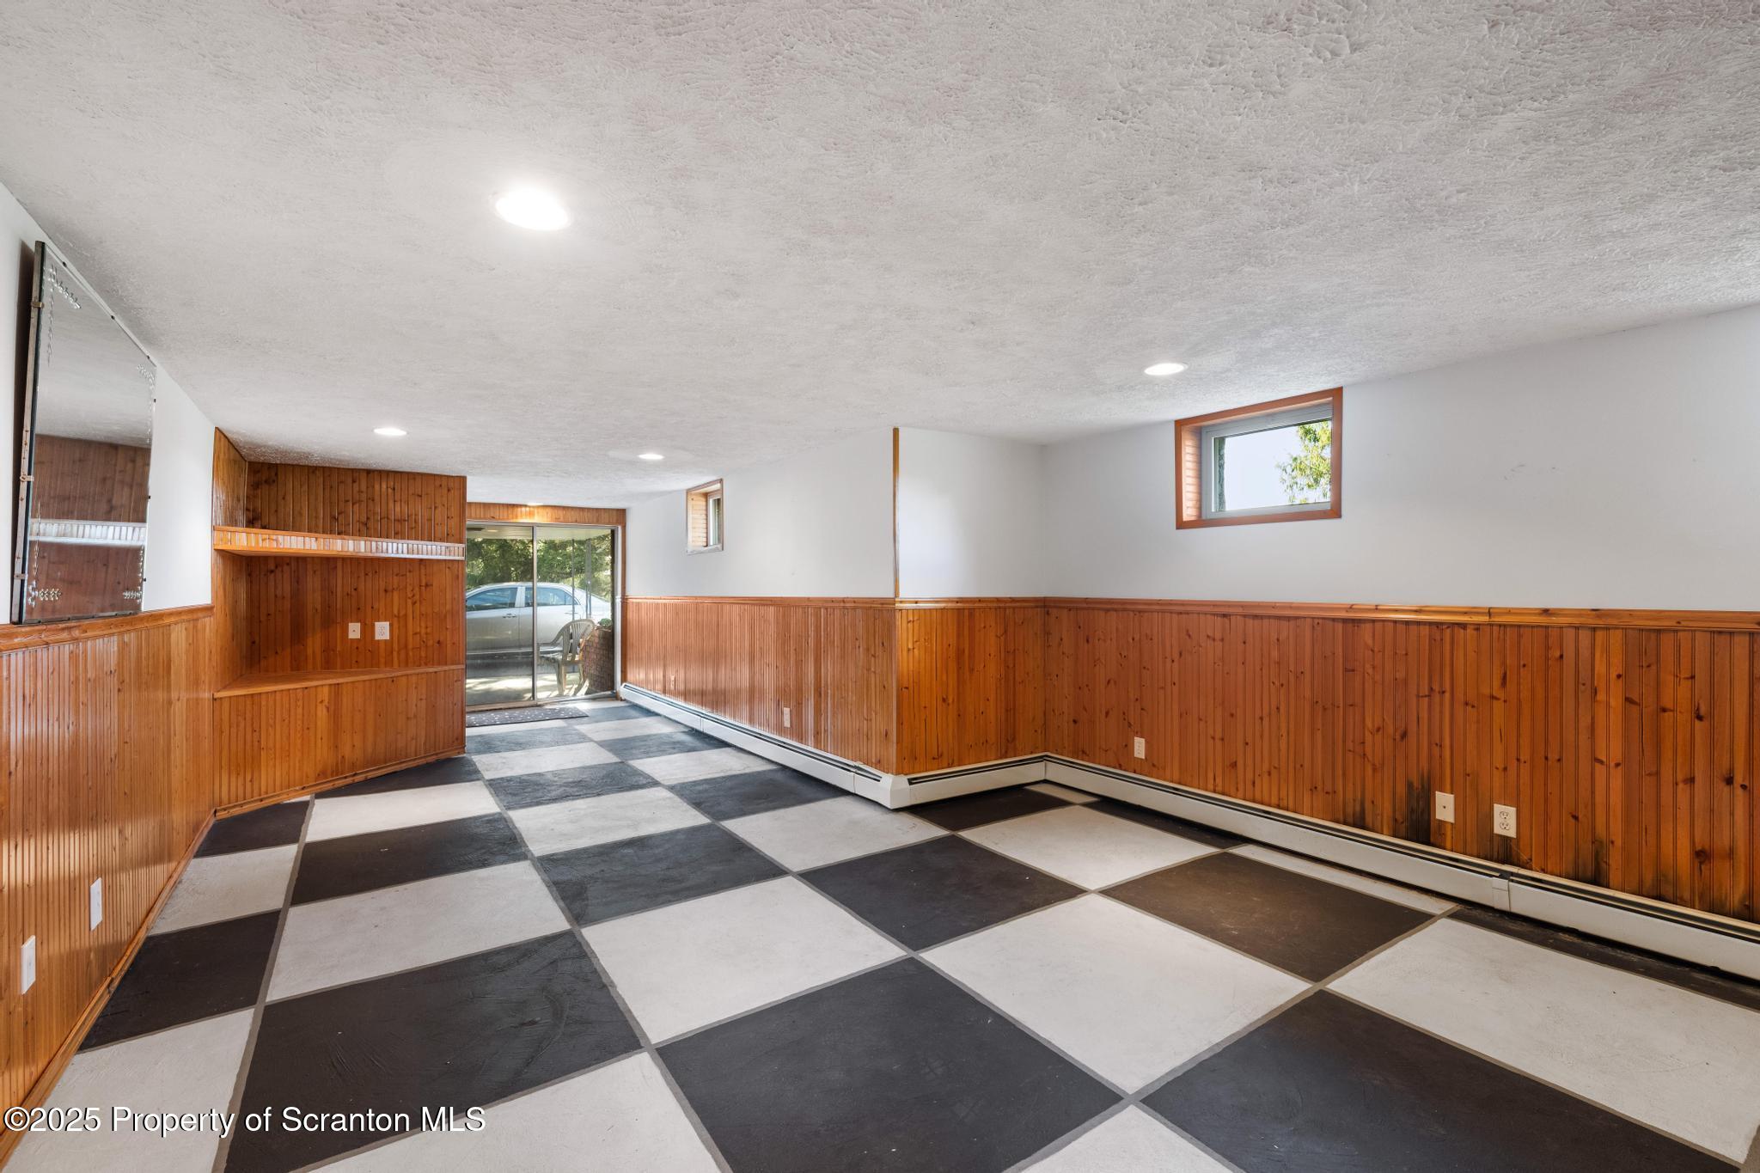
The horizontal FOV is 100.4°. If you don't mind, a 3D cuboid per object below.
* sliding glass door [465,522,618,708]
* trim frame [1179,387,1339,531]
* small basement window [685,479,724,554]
[{"bbox_3d":[-3.822,0.302,8.148,1.790,2.020,0.110,1,-1,-35],"label":"sliding glass door"},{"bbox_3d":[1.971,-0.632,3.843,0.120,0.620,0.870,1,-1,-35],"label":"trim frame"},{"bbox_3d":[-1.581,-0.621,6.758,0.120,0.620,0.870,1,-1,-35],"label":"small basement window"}]

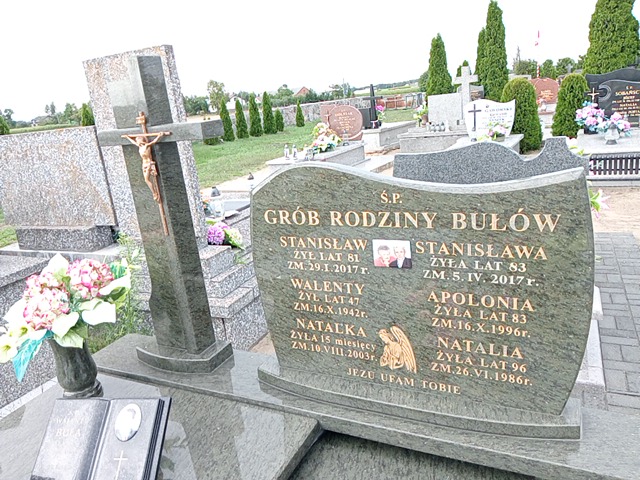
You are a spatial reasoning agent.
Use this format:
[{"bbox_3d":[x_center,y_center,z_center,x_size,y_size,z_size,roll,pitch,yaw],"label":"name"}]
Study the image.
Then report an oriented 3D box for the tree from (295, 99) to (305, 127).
[{"bbox_3d":[-1.155,-7.323,29.923,0.524,1.548,0.524,-6,15,0],"label":"tree"}]

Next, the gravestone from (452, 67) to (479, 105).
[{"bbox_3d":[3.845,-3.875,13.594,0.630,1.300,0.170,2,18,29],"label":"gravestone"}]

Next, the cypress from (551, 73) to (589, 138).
[{"bbox_3d":[6.125,-3.300,12.643,0.918,1.490,0.918,-6,15,0],"label":"cypress"}]

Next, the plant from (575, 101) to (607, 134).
[{"bbox_3d":[4.586,-2.065,8.777,0.510,0.530,0.450,1,17,25],"label":"plant"}]

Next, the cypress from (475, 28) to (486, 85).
[{"bbox_3d":[5.872,-5.837,18.567,0.734,3.277,0.734,-6,15,0],"label":"cypress"}]

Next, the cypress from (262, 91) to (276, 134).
[{"bbox_3d":[-2.363,-5.763,23.545,0.550,1.910,0.550,-6,16,2],"label":"cypress"}]

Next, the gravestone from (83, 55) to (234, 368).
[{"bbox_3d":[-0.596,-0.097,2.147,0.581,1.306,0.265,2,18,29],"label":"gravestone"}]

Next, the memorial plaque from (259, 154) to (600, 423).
[{"bbox_3d":[0.277,0.128,1.724,1.135,0.816,0.100,2,18,29],"label":"memorial plaque"}]

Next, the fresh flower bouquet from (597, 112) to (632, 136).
[{"bbox_3d":[4.787,-1.871,8.400,0.530,0.350,0.380,1,17,25],"label":"fresh flower bouquet"}]

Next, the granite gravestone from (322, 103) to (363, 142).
[{"bbox_3d":[0.513,-2.894,12.824,1.130,0.880,0.160,2,18,29],"label":"granite gravestone"}]

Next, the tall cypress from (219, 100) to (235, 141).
[{"bbox_3d":[-3.925,-5.074,21.974,0.500,1.817,0.500,2,18,29],"label":"tall cypress"}]

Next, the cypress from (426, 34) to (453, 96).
[{"bbox_3d":[3.835,-4.963,16.597,0.870,3.054,0.870,-6,15,0],"label":"cypress"}]

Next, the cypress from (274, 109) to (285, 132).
[{"bbox_3d":[-1.894,-5.658,24.465,0.400,1.096,0.400,-6,16,2],"label":"cypress"}]

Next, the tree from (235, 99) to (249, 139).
[{"bbox_3d":[-3.783,-5.820,24.885,0.631,1.858,0.631,-6,15,0],"label":"tree"}]

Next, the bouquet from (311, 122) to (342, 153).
[{"bbox_3d":[0.091,-2.328,11.727,0.660,0.600,0.580,2,18,29],"label":"bouquet"}]

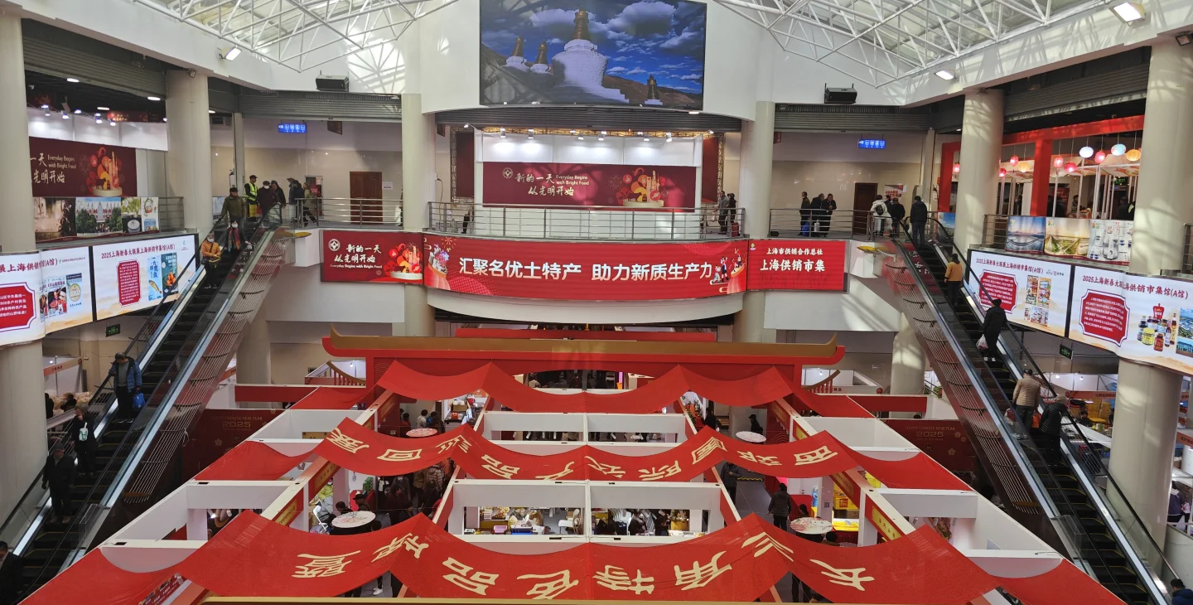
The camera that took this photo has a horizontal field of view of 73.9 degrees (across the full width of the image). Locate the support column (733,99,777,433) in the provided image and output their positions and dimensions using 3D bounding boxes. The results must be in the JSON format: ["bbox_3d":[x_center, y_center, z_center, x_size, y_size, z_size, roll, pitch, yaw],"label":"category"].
[{"bbox_3d":[5.931,-1.058,30.164,1.120,12.730,1.120,1,7,-1],"label":"support column"}]

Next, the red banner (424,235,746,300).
[{"bbox_3d":[-0.369,-1.261,28.286,12.050,1.950,3.000,1,8,-1],"label":"red banner"}]

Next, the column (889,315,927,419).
[{"bbox_3d":[11.904,2.010,30.100,1.130,6.900,1.130,1,7,-1],"label":"column"}]

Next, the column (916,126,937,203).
[{"bbox_3d":[12.256,-4.379,29.373,0.400,4.110,0.400,1,7,-1],"label":"column"}]

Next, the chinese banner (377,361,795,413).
[{"bbox_3d":[-0.348,2.725,25.515,12.900,0.880,3.200,1,7,-1],"label":"chinese banner"}]

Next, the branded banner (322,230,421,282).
[{"bbox_3d":[-8.211,-1.654,29.229,3.680,1.950,0.200,1,7,-3],"label":"branded banner"}]

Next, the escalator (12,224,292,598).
[{"bbox_3d":[-10.958,2.003,19.525,1.650,8.750,16.700,1,7,-1],"label":"escalator"}]

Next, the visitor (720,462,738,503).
[{"bbox_3d":[3.951,5.339,23.472,0.550,1.700,0.350,-2,8,-21],"label":"visitor"}]

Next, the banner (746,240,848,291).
[{"bbox_3d":[7.581,-1.395,30.072,3.720,1.870,0.150,1,7,-1],"label":"banner"}]

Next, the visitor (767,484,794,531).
[{"bbox_3d":[4.921,5.663,21.210,0.550,1.680,0.350,0,8,-10],"label":"visitor"}]

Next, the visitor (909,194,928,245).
[{"bbox_3d":[10.877,-2.735,26.783,0.560,1.690,0.360,1,7,-1],"label":"visitor"}]

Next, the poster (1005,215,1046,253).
[{"bbox_3d":[12.502,-1.974,23.131,0.050,1.030,1.900,1,7,-1],"label":"poster"}]

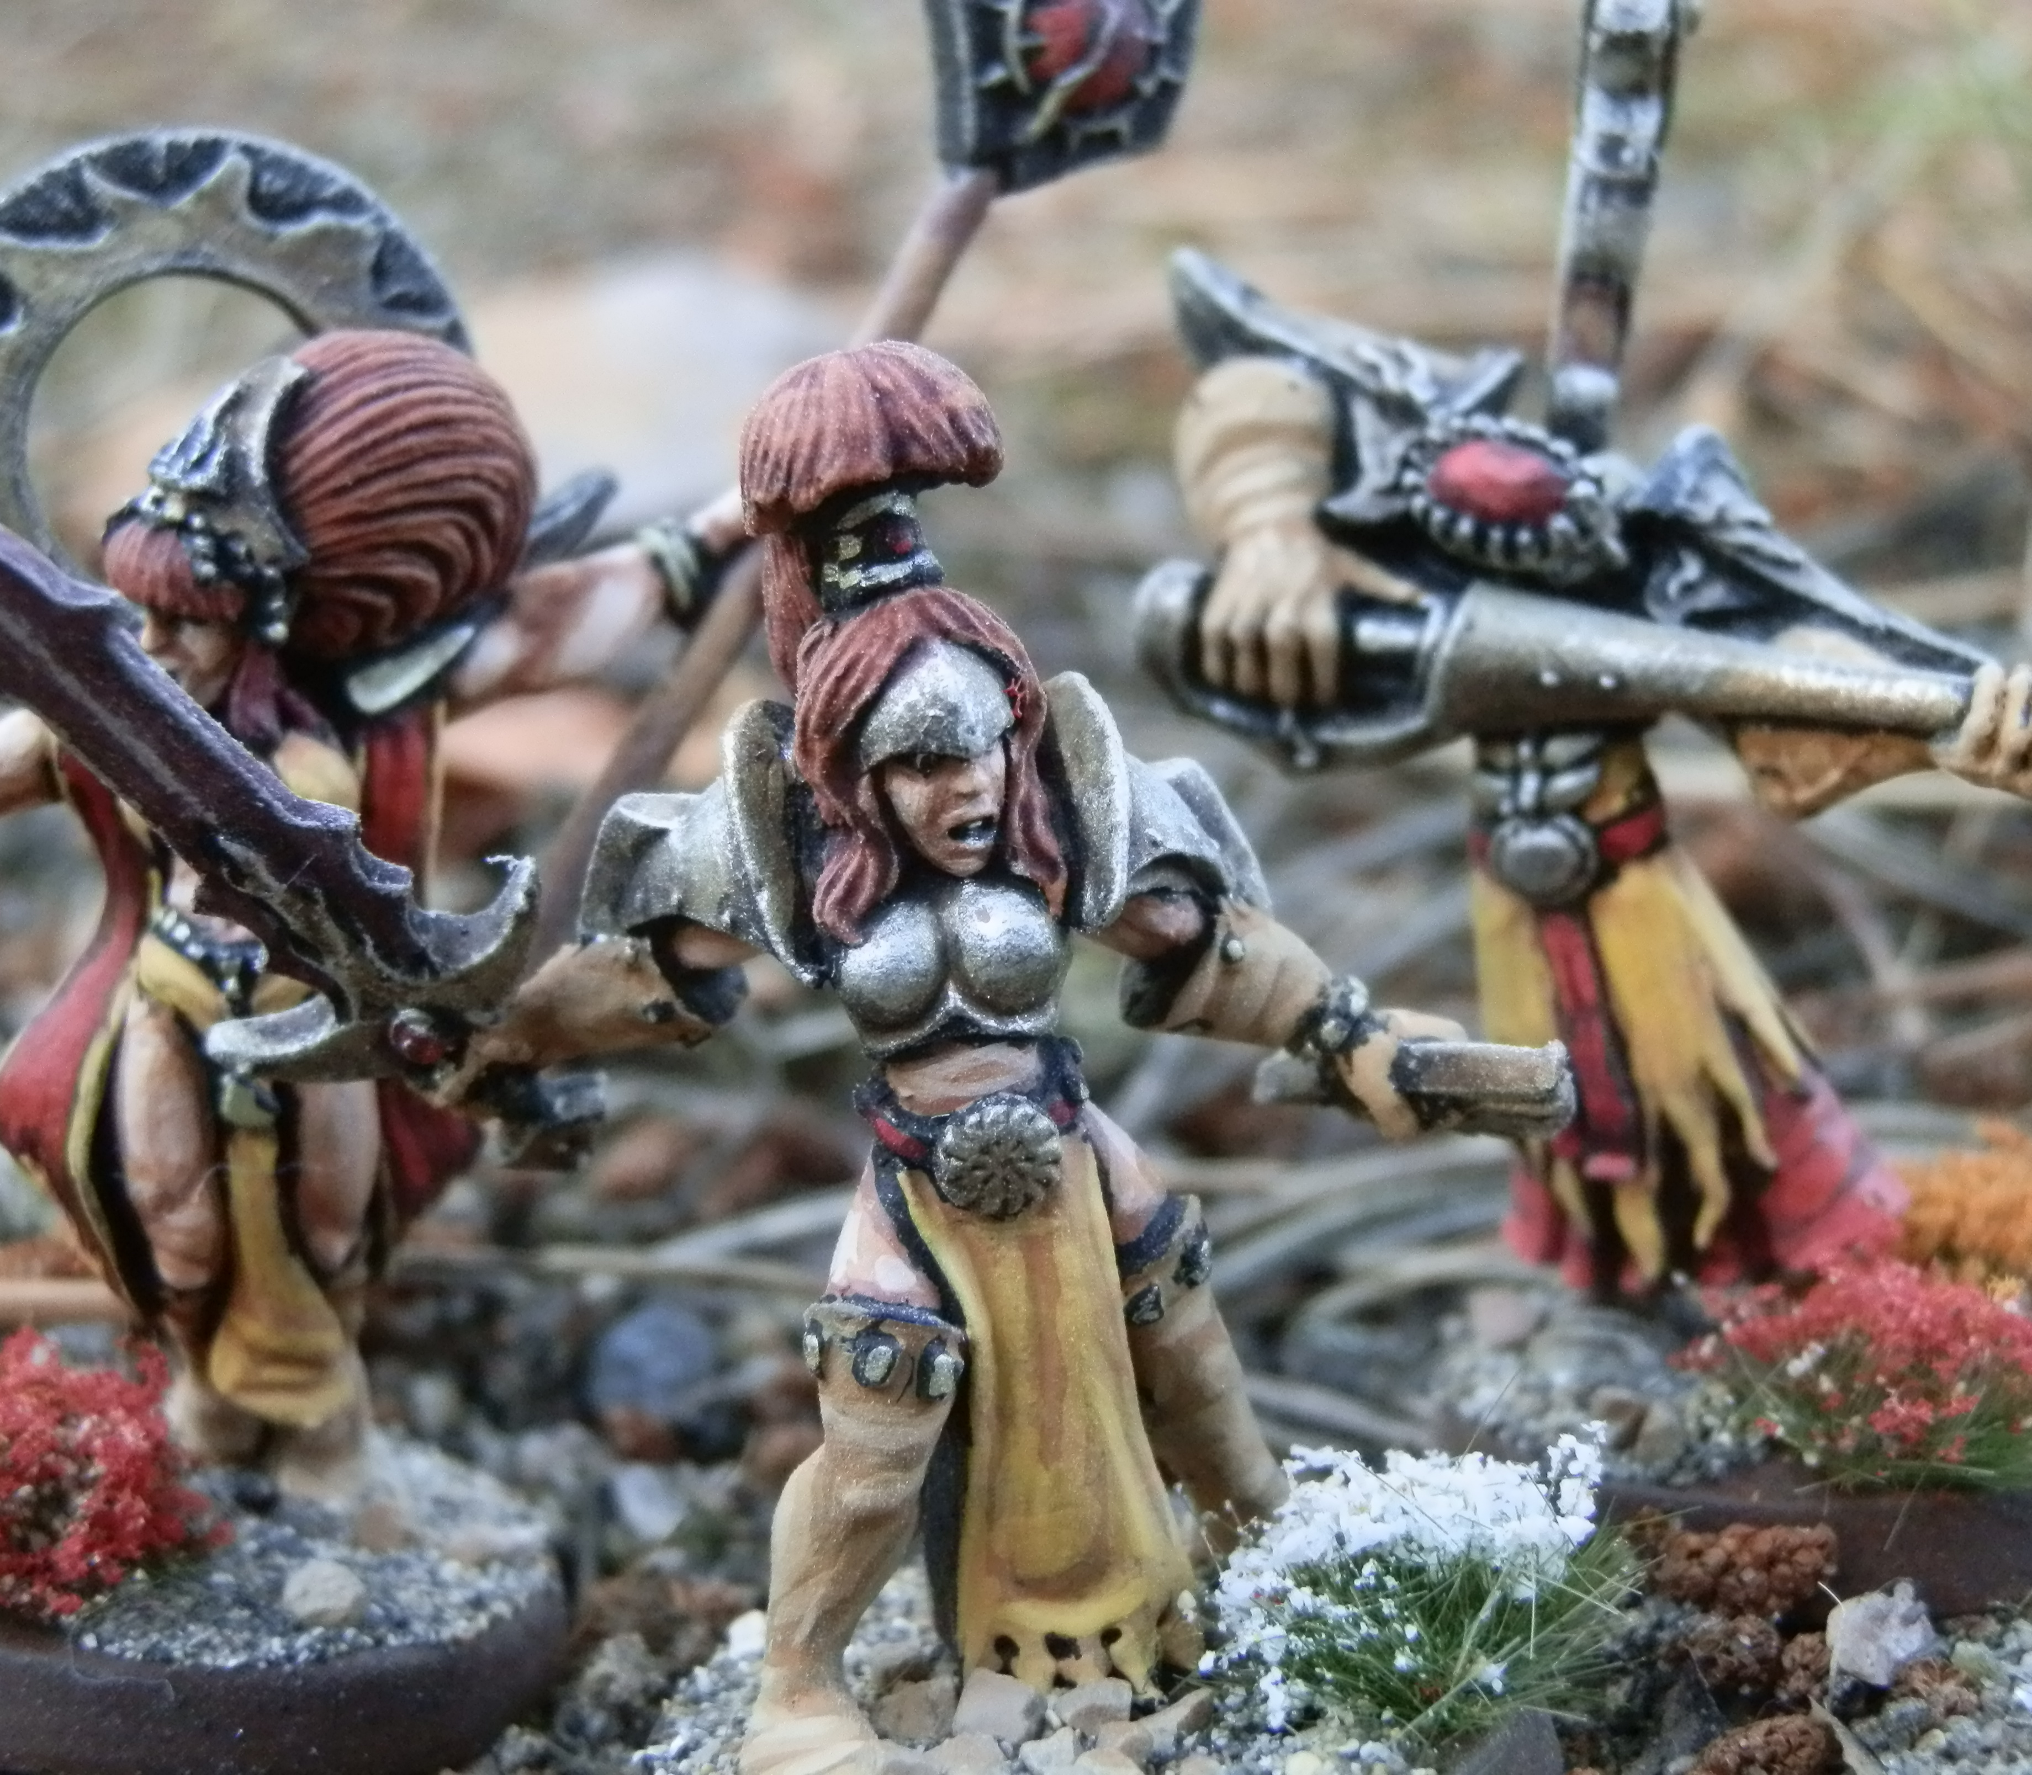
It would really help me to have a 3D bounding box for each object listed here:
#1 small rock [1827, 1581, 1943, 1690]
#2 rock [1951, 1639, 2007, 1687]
[{"bbox_3d":[0.024,0.021,0.117,0.003,0.003,0.003,0,13,0],"label":"small rock"},{"bbox_3d":[0.027,0.022,0.117,0.002,0.001,0.002,0,13,0],"label":"rock"}]

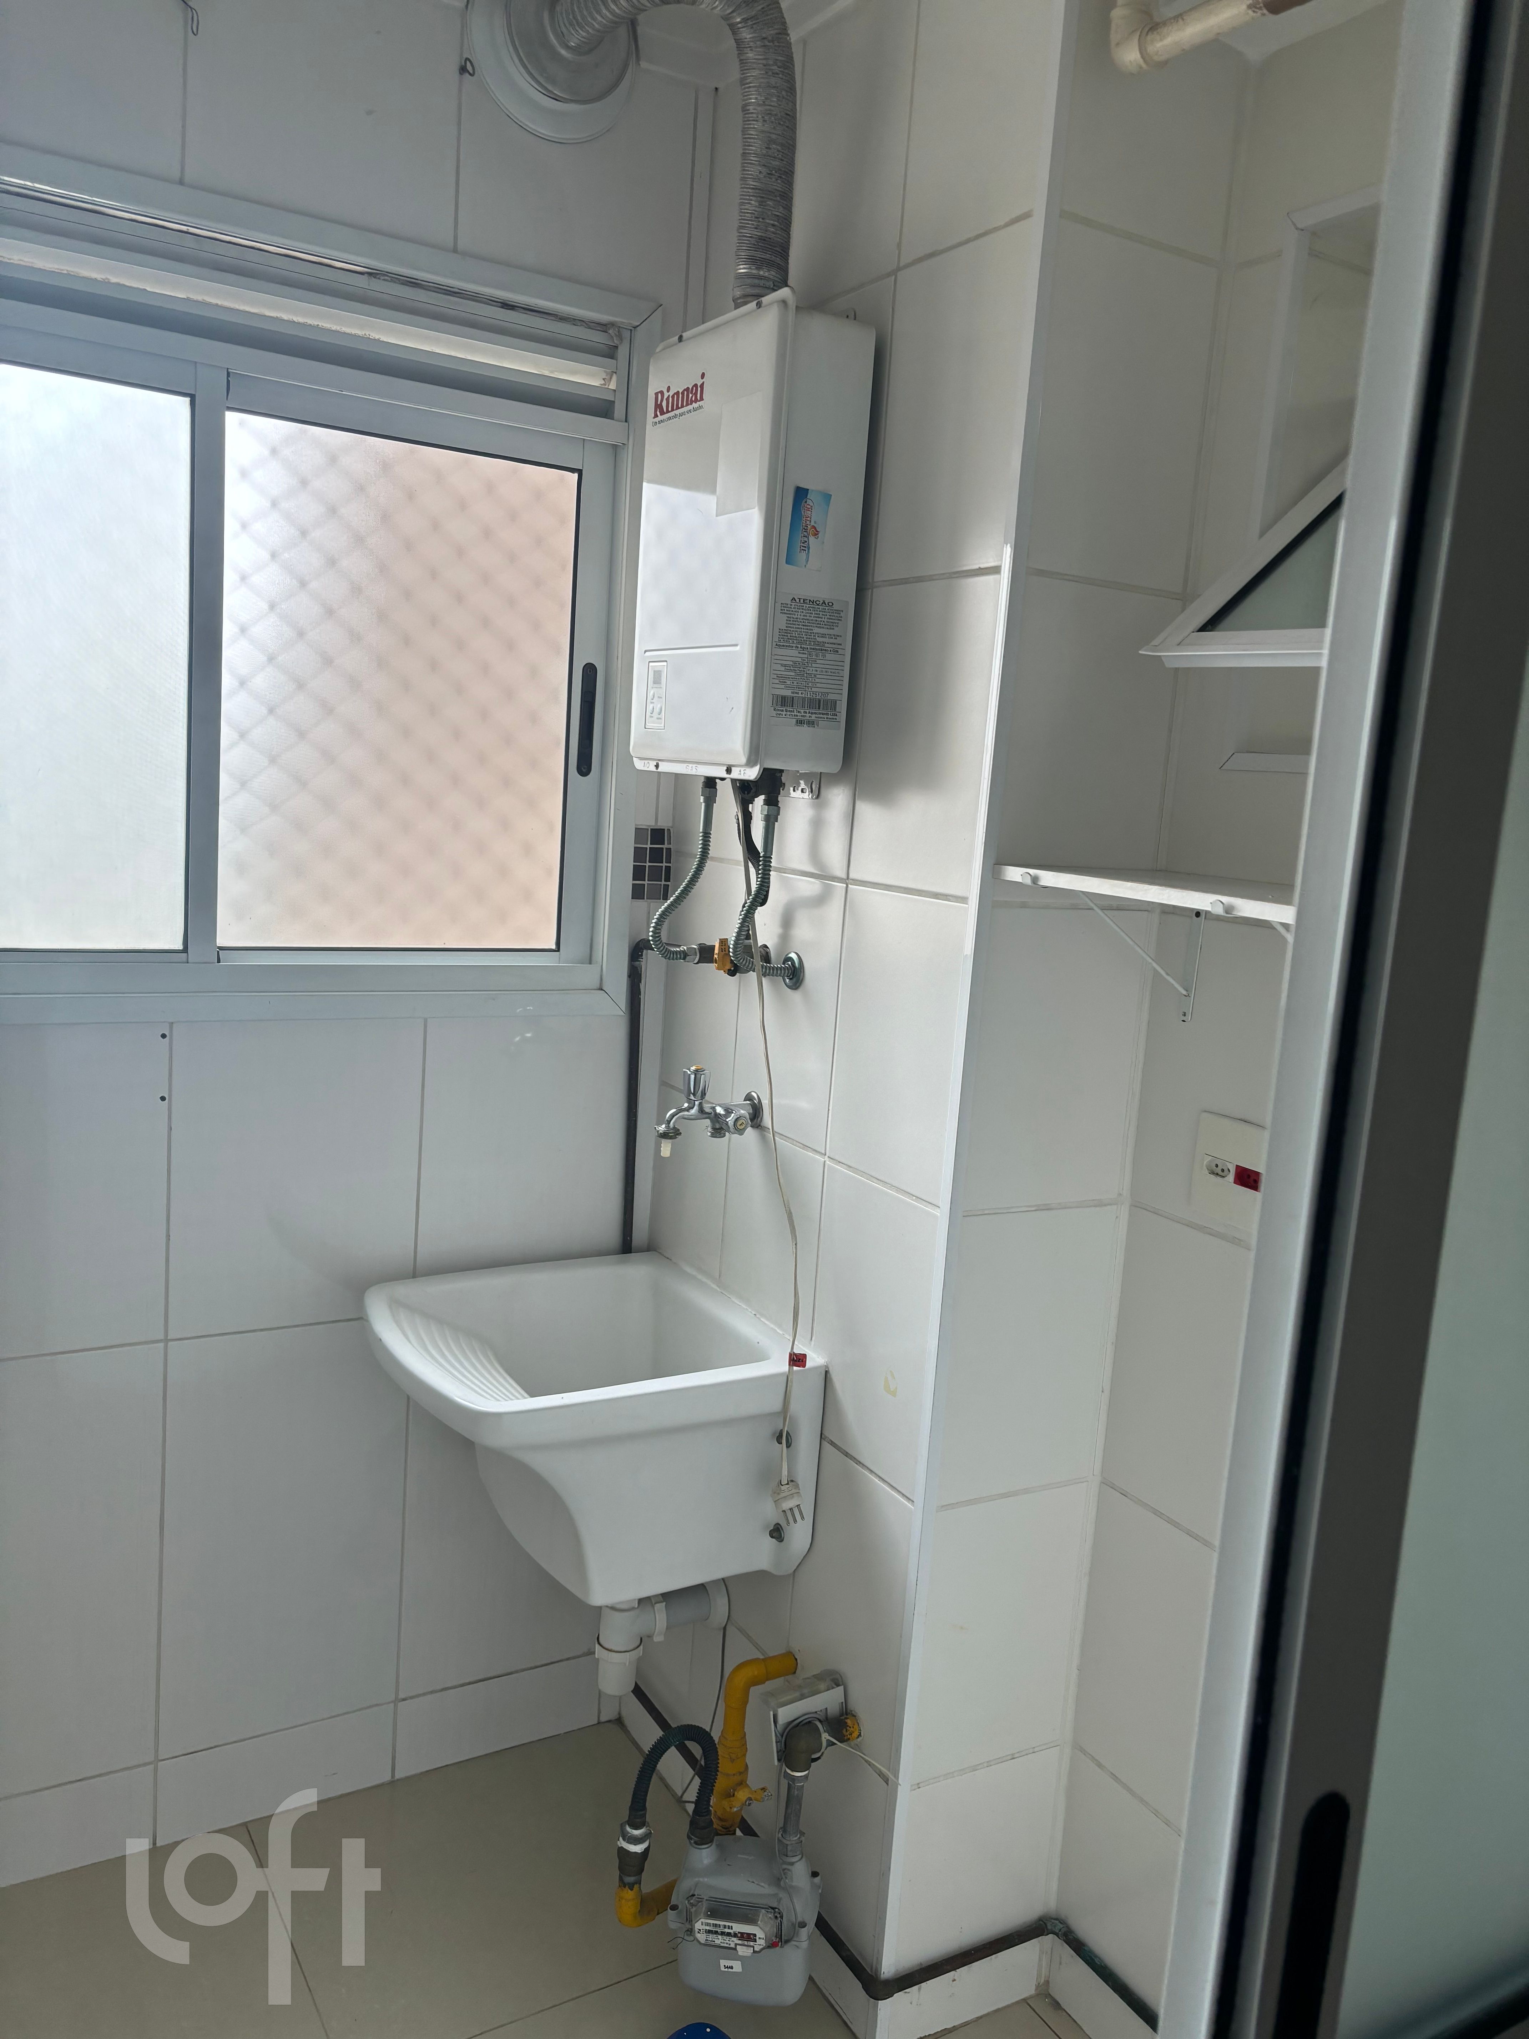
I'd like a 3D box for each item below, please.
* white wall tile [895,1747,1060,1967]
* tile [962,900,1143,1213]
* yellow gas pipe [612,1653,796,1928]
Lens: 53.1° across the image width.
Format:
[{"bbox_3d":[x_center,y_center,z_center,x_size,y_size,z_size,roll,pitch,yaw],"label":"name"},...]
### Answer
[{"bbox_3d":[0.268,1.053,1.926,0.263,0.252,0.010,-1,10,-30],"label":"white wall tile"},{"bbox_3d":[0.333,0.045,1.743,0.231,0.346,0.012,-1,10,-30],"label":"tile"},{"bbox_3d":[-0.071,0.981,1.956,0.246,0.306,0.080,-1,10,-30],"label":"yellow gas pipe"}]

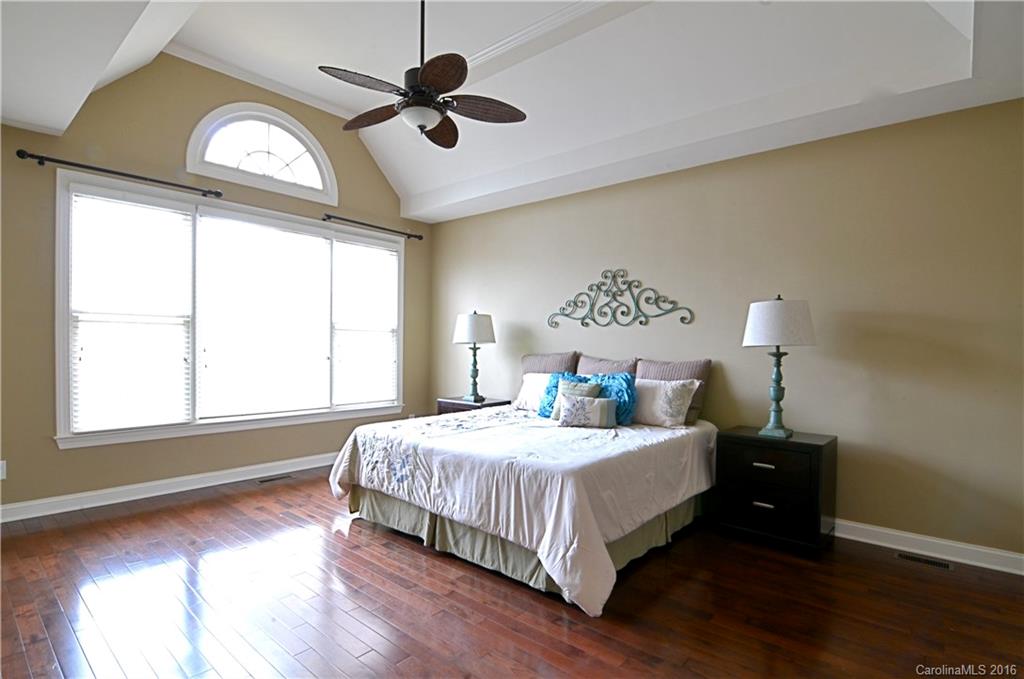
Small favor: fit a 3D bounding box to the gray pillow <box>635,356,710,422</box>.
[{"bbox_3d":[1.238,0.434,3.604,0.621,0.485,0.194,0,-14,40],"label":"gray pillow"}]

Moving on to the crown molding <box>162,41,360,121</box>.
[{"bbox_3d":[-2.459,-2.620,4.708,1.860,0.100,0.090,1,-1,-44],"label":"crown molding"}]

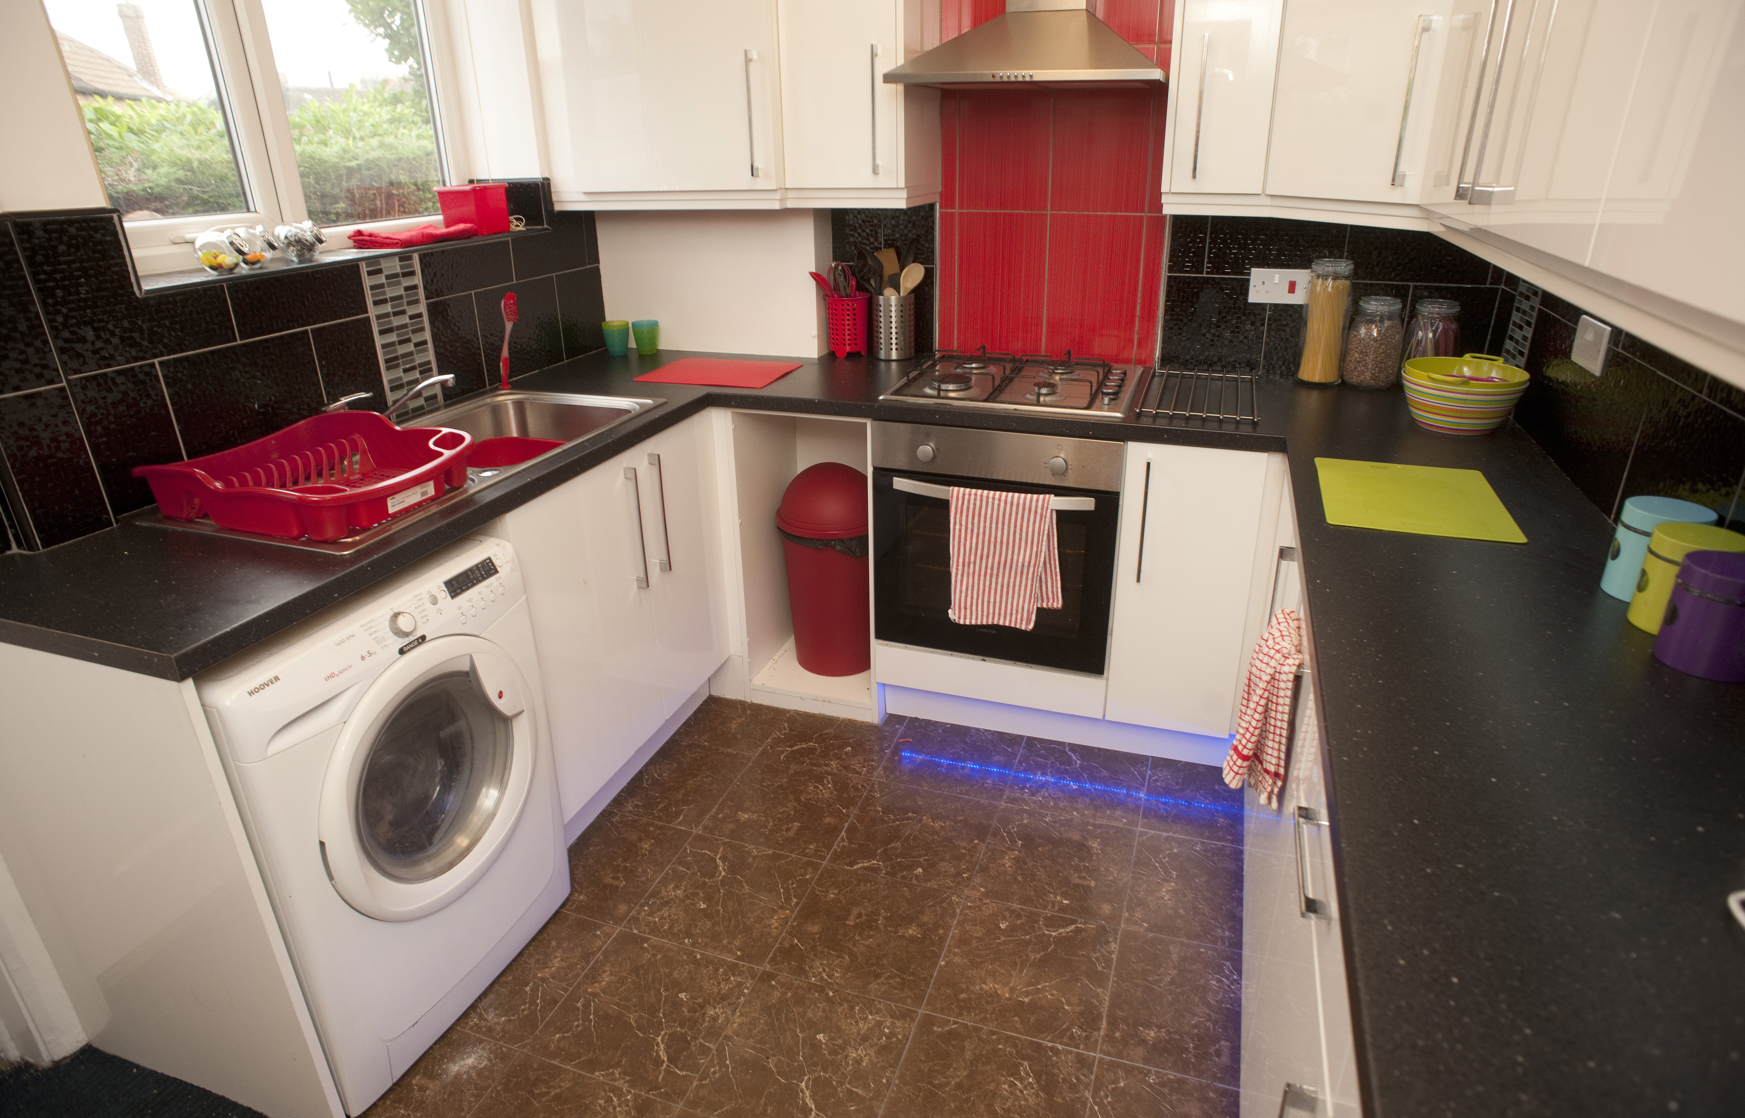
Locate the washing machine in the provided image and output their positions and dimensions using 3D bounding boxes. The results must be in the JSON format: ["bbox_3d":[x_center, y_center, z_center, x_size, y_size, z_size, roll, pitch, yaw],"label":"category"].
[{"bbox_3d":[-1.009,0.414,1.762,0.580,0.850,0.595,8,25,19],"label":"washing machine"}]

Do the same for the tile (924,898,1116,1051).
[{"bbox_3d":[0.302,0.803,1.906,0.325,0.010,0.325,7,24,18],"label":"tile"}]

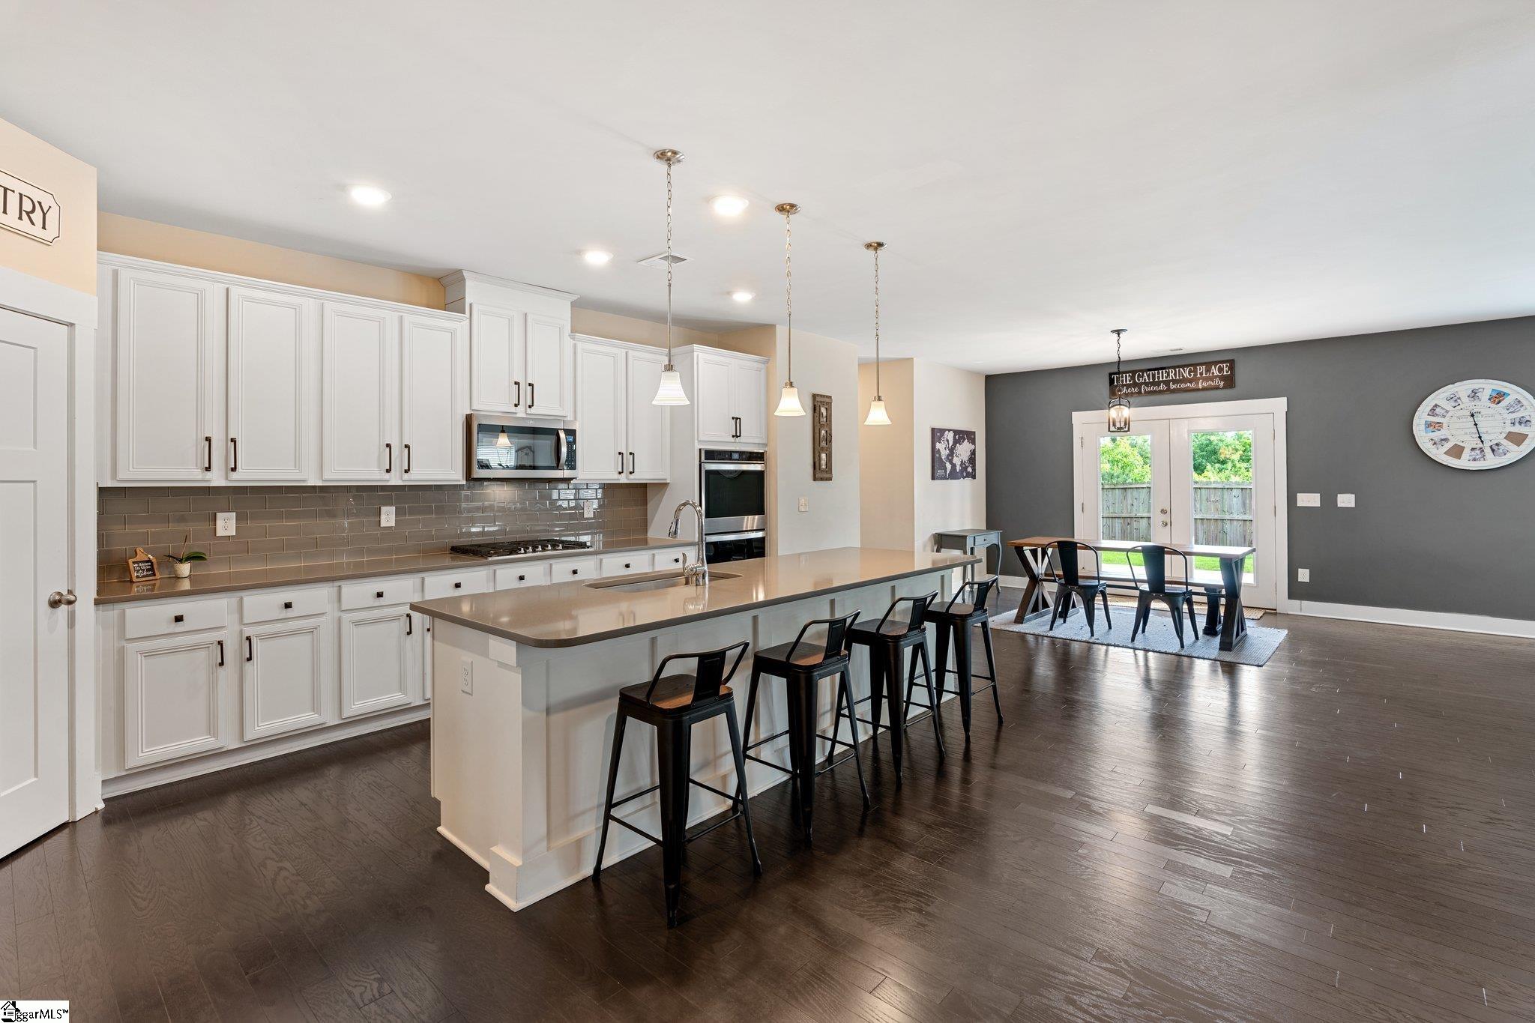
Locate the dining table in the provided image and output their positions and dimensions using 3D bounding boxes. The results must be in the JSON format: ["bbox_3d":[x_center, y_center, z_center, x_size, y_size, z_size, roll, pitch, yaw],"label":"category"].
[{"bbox_3d":[3.260,0.694,6.247,1.890,0.770,0.750,1,2,42],"label":"dining table"}]

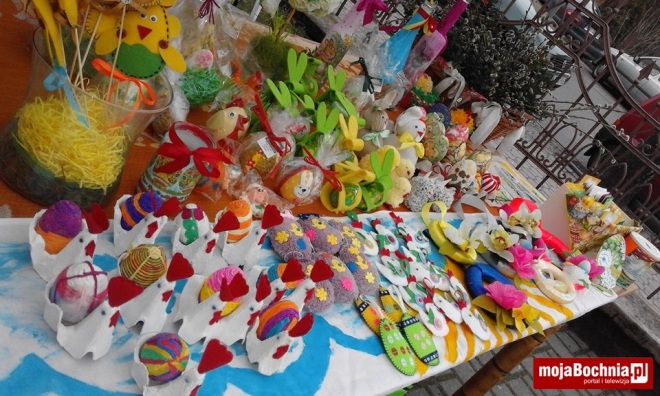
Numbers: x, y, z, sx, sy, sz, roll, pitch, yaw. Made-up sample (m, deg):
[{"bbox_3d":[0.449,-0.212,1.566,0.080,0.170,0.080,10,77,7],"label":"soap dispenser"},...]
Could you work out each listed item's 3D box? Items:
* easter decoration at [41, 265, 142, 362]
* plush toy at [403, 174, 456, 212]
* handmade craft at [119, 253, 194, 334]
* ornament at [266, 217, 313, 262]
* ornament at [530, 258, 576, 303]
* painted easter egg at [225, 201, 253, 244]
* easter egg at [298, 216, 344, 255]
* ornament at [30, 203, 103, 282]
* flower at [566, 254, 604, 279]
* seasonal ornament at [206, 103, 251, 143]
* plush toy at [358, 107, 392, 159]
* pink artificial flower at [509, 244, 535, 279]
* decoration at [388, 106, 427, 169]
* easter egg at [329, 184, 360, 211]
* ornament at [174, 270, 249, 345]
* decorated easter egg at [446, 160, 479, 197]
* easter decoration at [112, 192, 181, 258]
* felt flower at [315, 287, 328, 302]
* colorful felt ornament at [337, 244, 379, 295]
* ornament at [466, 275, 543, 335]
[{"bbox_3d":[-0.241,0.114,0.560,0.098,0.094,0.064,38,29,2],"label":"easter decoration"},{"bbox_3d":[0.234,-0.008,1.296,0.095,0.085,0.085,16,33,-38],"label":"plush toy"},{"bbox_3d":[-0.178,0.096,0.568,0.082,0.078,0.052,34,28,-6],"label":"handmade craft"},{"bbox_3d":[-0.062,0.065,0.847,0.062,0.035,0.078,13,35,-41],"label":"ornament"},{"bbox_3d":[0.550,0.207,1.351,0.125,0.030,0.135,-5,50,-51],"label":"ornament"},{"bbox_3d":[-0.122,0.031,0.721,0.043,0.057,0.043,2,44,-47],"label":"painted easter egg"},{"bbox_3d":[-0.013,0.058,0.849,0.085,0.042,0.065,34,28,-6],"label":"easter egg"},{"bbox_3d":[-0.269,0.047,0.565,0.075,0.073,0.052,34,26,-8],"label":"ornament"},{"bbox_3d":[0.735,0.197,1.586,0.085,0.055,0.055,19,31,-34],"label":"flower"},{"bbox_3d":[-0.176,-0.131,0.957,0.068,0.066,0.052,32,29,-9],"label":"seasonal ornament"},{"bbox_3d":[0.103,-0.152,1.280,0.080,0.122,0.075,-3,48,-49],"label":"plush toy"},{"bbox_3d":[0.436,0.144,1.255,0.060,0.070,0.070,47,31,17],"label":"pink artificial flower"},{"bbox_3d":[0.176,-0.133,1.249,0.075,0.140,0.080,-16,56,-46],"label":"decoration"},{"bbox_3d":[0.026,-0.003,1.057,0.058,0.046,0.046,27,31,-17],"label":"easter egg"},{"bbox_3d":[-0.140,0.127,0.652,0.085,0.092,0.060,37,29,0],"label":"ornament"},{"bbox_3d":[0.298,-0.048,1.240,0.054,0.073,0.054,35,27,0],"label":"decorated easter egg"},{"bbox_3d":[-0.235,0.027,0.696,0.080,0.090,0.060,37,29,0],"label":"easter decoration"},{"bbox_3d":[-0.012,0.134,0.767,0.021,0.005,0.023,-3,47,-46],"label":"felt flower"},{"bbox_3d":[0.042,0.108,0.836,0.067,0.042,0.090,2,44,-47],"label":"colorful felt ornament"},{"bbox_3d":[0.354,0.215,1.113,0.135,0.055,0.100,3,42,-50],"label":"ornament"}]

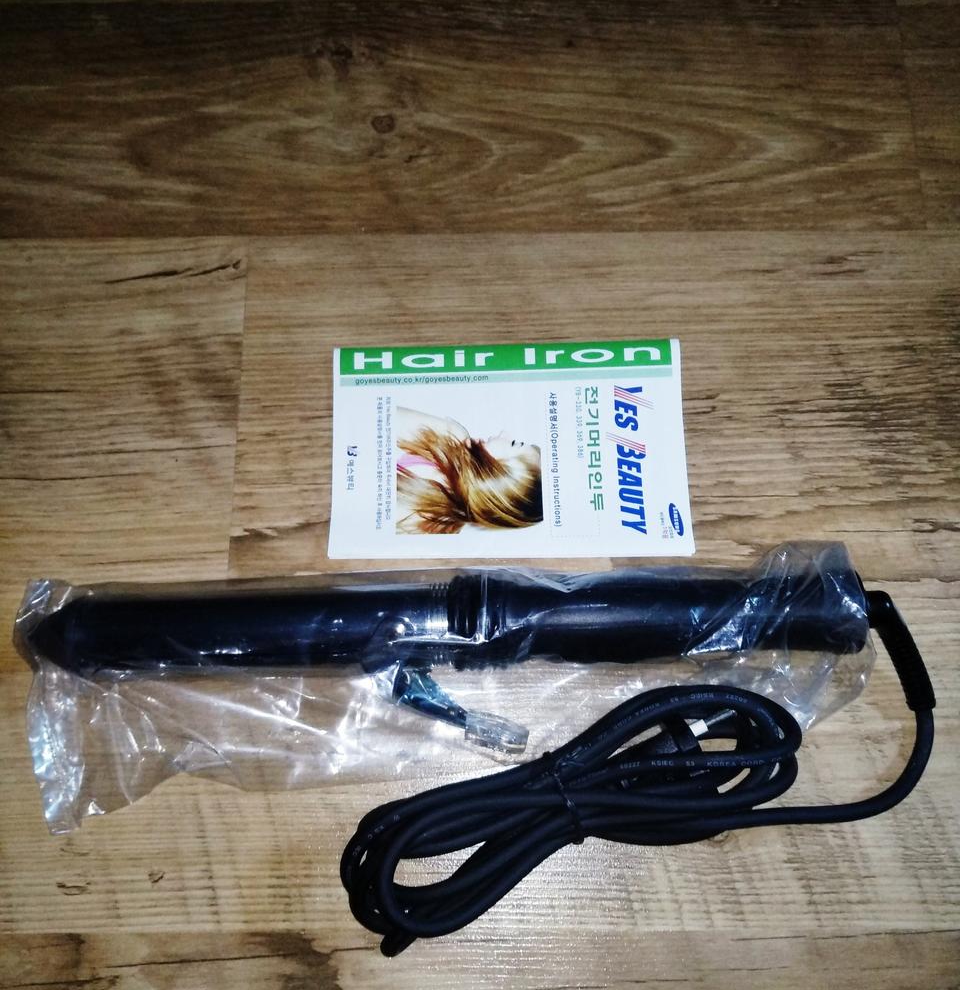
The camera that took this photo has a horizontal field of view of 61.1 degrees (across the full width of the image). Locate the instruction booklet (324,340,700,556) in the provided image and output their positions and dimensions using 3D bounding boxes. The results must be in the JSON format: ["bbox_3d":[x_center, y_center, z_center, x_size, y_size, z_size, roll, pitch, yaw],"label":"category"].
[{"bbox_3d":[0.013,-0.022,0.371,0.163,0.003,0.101,-1,78,0],"label":"instruction booklet"}]

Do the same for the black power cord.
[{"bbox_3d":[0.069,0.120,0.327,0.255,0.030,0.084,-20,79,-4],"label":"black power cord"}]

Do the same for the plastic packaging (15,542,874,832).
[{"bbox_3d":[-0.015,0.074,0.332,0.361,0.040,0.104,-4,78,0],"label":"plastic packaging"}]

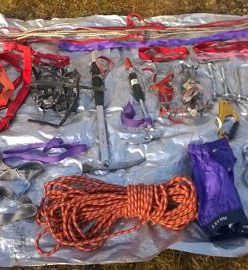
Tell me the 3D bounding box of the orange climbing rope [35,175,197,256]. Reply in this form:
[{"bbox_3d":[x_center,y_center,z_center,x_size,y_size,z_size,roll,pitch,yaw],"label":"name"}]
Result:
[{"bbox_3d":[-0.026,0.279,1.430,0.560,0.100,0.290,-3,53,-2],"label":"orange climbing rope"}]

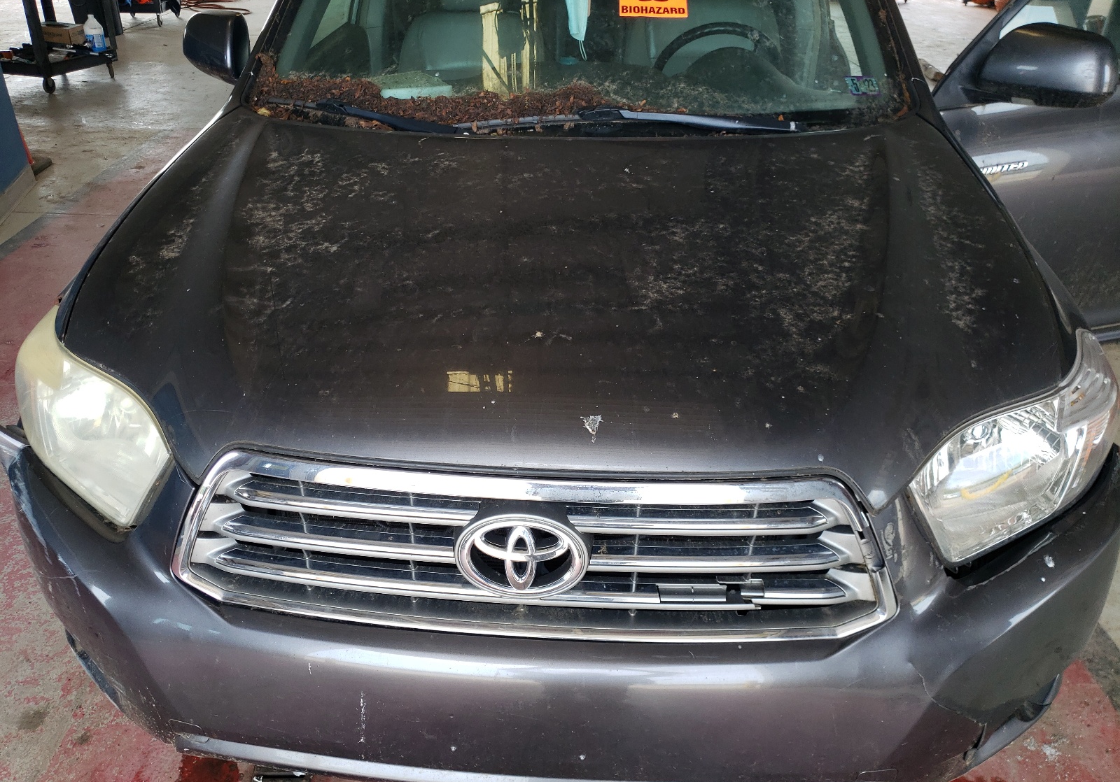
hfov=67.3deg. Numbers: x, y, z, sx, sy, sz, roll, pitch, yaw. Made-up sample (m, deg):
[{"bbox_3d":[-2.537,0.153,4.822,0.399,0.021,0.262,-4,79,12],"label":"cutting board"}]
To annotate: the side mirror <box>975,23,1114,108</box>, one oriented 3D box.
[{"bbox_3d":[1.164,-0.769,1.997,0.150,0.190,0.240,-20,37,-28],"label":"side mirror"}]

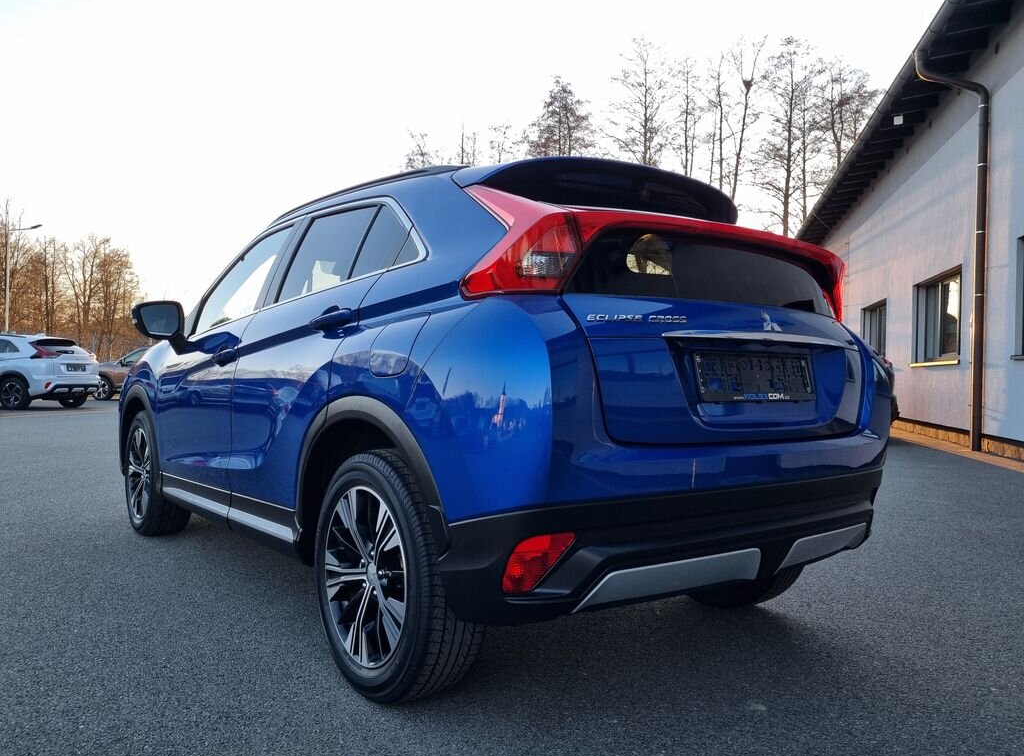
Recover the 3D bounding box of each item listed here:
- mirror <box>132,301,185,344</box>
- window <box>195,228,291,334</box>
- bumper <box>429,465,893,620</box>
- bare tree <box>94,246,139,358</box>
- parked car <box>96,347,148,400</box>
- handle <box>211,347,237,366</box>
[{"bbox_3d":[-1.623,-0.255,3.505,0.240,0.190,0.160,1,0,-38],"label":"mirror"},{"bbox_3d":[-1.174,-0.409,3.345,0.050,0.450,0.870,25,-14,-35],"label":"window"},{"bbox_3d":[0.630,0.424,2.195,1.790,0.300,0.360,1,0,-38],"label":"bumper"},{"bbox_3d":[-22.100,-3.400,43.000,2.800,8.000,2.800,1,0,0],"label":"bare tree"},{"bbox_3d":[-10.980,-0.150,23.850,4.400,1.670,1.830,1,0,14],"label":"parked car"},{"bbox_3d":[-1.125,-0.075,3.032,0.055,0.055,0.280,1,0,-38],"label":"handle"}]

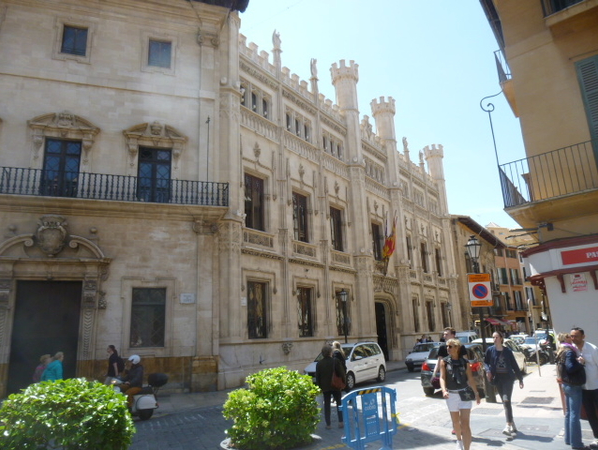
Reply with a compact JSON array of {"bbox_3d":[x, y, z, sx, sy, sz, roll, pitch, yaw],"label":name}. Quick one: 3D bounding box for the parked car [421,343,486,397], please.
[{"bbox_3d":[5.492,4.670,14.197,1.760,1.480,4.400,-12,-18,32],"label":"parked car"}]

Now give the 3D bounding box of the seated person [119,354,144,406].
[{"bbox_3d":[-4.187,3.974,10.926,0.660,1.360,0.520,3,-16,-18],"label":"seated person"}]

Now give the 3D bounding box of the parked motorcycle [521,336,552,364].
[{"bbox_3d":[11.578,6.531,22.102,2.050,1.280,0.780,-13,-18,34],"label":"parked motorcycle"}]

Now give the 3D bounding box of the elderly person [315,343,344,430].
[{"bbox_3d":[0.668,3.425,9.252,0.580,1.680,0.420,-4,-15,8],"label":"elderly person"}]

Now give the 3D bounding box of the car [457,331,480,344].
[{"bbox_3d":[11.763,8.703,31.033,1.780,1.830,4.200,-13,-18,35],"label":"car"}]

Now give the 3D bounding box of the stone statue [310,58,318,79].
[{"bbox_3d":[0.967,-10.310,28.510,0.450,1.400,0.500,-13,-18,35],"label":"stone statue"}]

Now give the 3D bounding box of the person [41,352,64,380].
[{"bbox_3d":[-6.514,4.160,11.364,0.600,1.620,0.500,3,-15,-21],"label":"person"}]

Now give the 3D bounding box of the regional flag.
[{"bbox_3d":[5.938,0.886,28.431,1.100,2.700,0.500,-13,-18,35],"label":"regional flag"}]

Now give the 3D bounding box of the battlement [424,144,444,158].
[{"bbox_3d":[14.750,-7.635,47.263,2.080,1.500,2.080,-13,-18,35],"label":"battlement"}]

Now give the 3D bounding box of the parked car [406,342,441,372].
[{"bbox_3d":[7.086,7.047,23.191,1.600,1.400,3.750,-13,-18,37],"label":"parked car"}]

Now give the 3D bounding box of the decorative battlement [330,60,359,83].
[{"bbox_3d":[3.445,-11.061,32.484,2.080,1.500,2.080,-2,-15,-1],"label":"decorative battlement"}]

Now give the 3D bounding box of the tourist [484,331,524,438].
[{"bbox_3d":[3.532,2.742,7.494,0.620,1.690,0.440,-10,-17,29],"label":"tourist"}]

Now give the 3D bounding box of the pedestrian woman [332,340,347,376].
[{"bbox_3d":[1.150,4.053,11.885,0.480,1.680,0.400,6,-17,-29],"label":"pedestrian woman"}]

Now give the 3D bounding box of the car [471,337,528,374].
[{"bbox_3d":[8.767,5.786,19.025,1.750,1.540,4.200,-12,-18,33],"label":"car"}]

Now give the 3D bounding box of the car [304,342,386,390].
[{"bbox_3d":[2.009,5.745,17.883,1.800,1.650,4.390,-12,-18,34],"label":"car"}]

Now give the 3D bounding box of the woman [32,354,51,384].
[{"bbox_3d":[-7.254,4.486,12.300,0.420,1.570,0.480,3,-16,-18],"label":"woman"}]

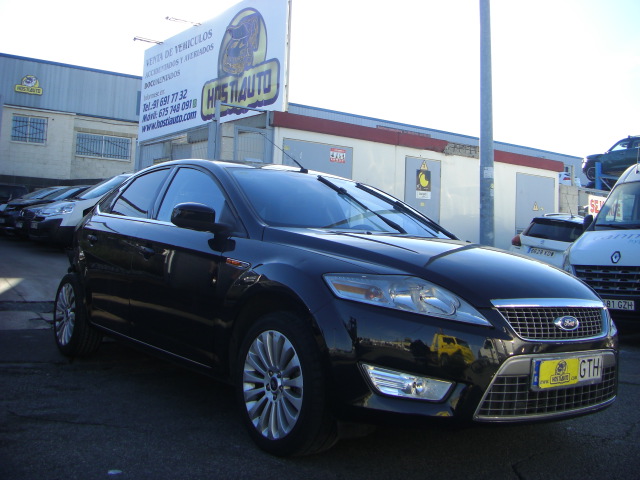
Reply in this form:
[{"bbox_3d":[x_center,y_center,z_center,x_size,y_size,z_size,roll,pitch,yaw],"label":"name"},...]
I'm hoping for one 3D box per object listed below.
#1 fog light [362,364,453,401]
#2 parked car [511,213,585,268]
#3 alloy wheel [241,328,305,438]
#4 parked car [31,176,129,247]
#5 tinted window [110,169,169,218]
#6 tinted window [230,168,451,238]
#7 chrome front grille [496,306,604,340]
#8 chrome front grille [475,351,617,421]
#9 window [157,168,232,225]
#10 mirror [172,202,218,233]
[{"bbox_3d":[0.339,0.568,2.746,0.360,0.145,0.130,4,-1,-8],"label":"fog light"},{"bbox_3d":[5.350,0.260,14.300,1.770,1.530,4.250,2,-3,41],"label":"parked car"},{"bbox_3d":[-0.155,0.661,3.233,0.190,0.483,0.483,5,-2,-38],"label":"alloy wheel"},{"bbox_3d":[-4.850,-0.700,17.300,4.350,1.780,1.800,5,-2,-33],"label":"parked car"},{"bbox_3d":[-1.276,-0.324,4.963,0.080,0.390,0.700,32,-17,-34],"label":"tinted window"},{"bbox_3d":[0.172,-0.218,4.230,1.420,0.170,0.970,5,25,-38],"label":"tinted window"},{"bbox_3d":[1.048,0.370,3.034,0.800,0.155,0.110,5,-2,-38],"label":"chrome front grille"},{"bbox_3d":[1.038,0.619,3.017,1.040,0.280,0.120,5,-2,-38],"label":"chrome front grille"},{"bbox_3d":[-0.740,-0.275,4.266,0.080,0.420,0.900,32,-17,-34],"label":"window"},{"bbox_3d":[-0.659,-0.116,3.702,0.210,0.155,0.125,5,-2,-38],"label":"mirror"}]

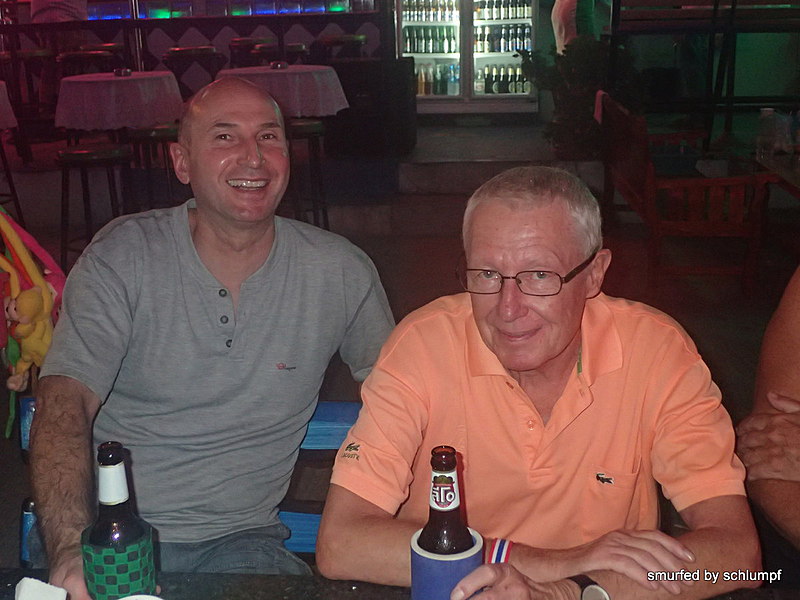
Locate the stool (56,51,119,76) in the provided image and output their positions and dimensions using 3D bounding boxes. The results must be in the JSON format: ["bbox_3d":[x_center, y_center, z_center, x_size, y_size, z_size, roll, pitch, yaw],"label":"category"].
[{"bbox_3d":[-1.930,-1.167,6.698,0.400,0.740,0.400,-1,15,0],"label":"stool"}]

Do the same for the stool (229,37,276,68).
[{"bbox_3d":[-1.068,-1.535,7.848,0.400,0.740,0.400,-1,15,0],"label":"stool"}]

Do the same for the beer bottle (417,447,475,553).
[{"bbox_3d":[0.050,0.272,1.159,0.062,0.235,0.062,-1,15,2],"label":"beer bottle"}]

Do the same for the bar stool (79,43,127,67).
[{"bbox_3d":[-2.144,-1.490,7.798,0.400,0.740,0.400,-1,15,0],"label":"bar stool"}]

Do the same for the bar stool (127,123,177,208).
[{"bbox_3d":[-1.324,-0.571,5.848,0.400,0.740,0.400,-1,15,0],"label":"bar stool"}]

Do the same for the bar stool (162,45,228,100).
[{"bbox_3d":[-1.304,-1.216,6.798,0.400,0.740,0.400,-1,15,0],"label":"bar stool"}]

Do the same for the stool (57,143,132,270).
[{"bbox_3d":[-1.456,-0.351,5.198,0.400,0.740,0.400,-1,15,0],"label":"stool"}]

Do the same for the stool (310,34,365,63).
[{"bbox_3d":[-0.412,-1.557,7.848,0.400,0.740,0.400,-1,15,0],"label":"stool"}]

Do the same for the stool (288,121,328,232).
[{"bbox_3d":[-0.579,-0.609,5.948,0.400,0.740,0.400,-1,15,0],"label":"stool"}]

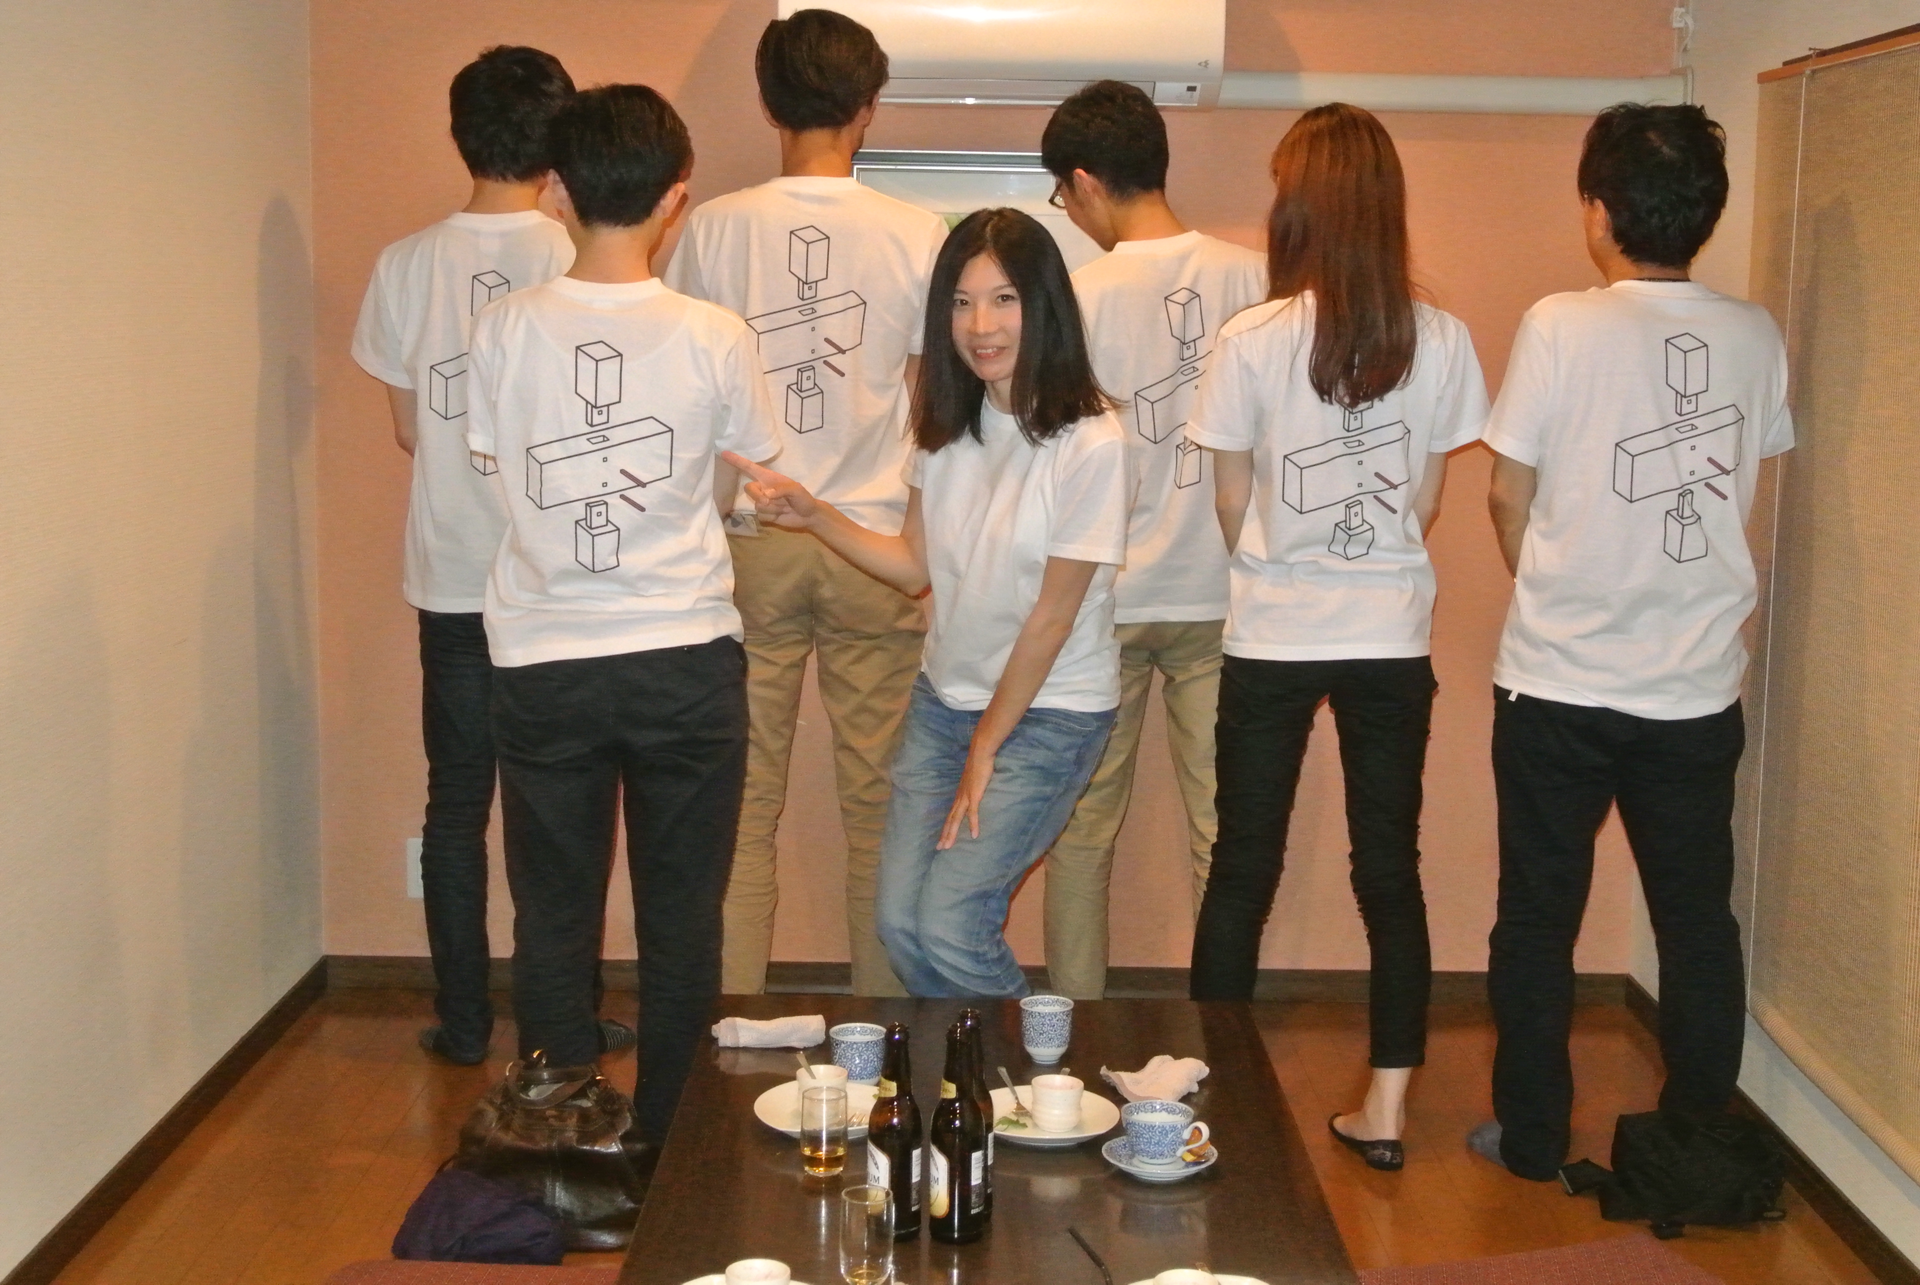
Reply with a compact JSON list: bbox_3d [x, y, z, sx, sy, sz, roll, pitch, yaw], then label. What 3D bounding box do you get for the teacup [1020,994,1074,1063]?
[{"bbox_3d":[0.116,0.513,3.447,0.071,0.079,0.071,1,7,0],"label":"teacup"}]

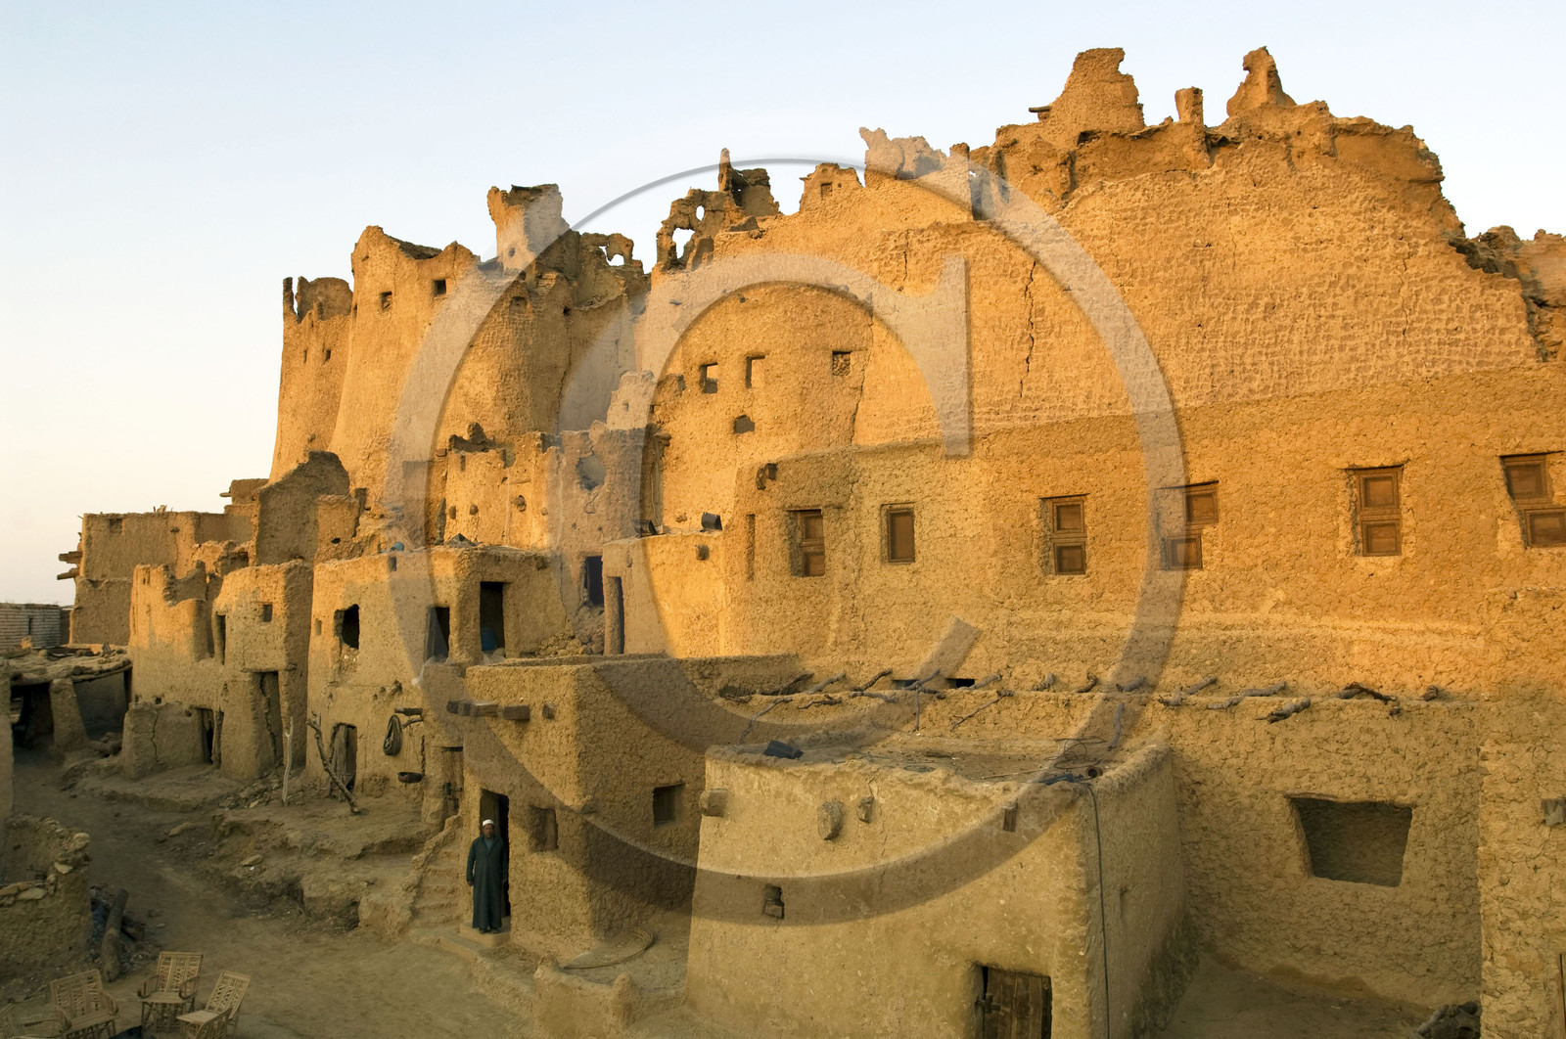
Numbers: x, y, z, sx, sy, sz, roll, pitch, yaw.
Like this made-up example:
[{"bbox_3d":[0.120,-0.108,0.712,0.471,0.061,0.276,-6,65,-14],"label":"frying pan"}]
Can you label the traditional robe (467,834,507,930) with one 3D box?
[{"bbox_3d":[-4.503,5.517,18.500,0.600,1.450,0.350,0,-5,-9],"label":"traditional robe"}]

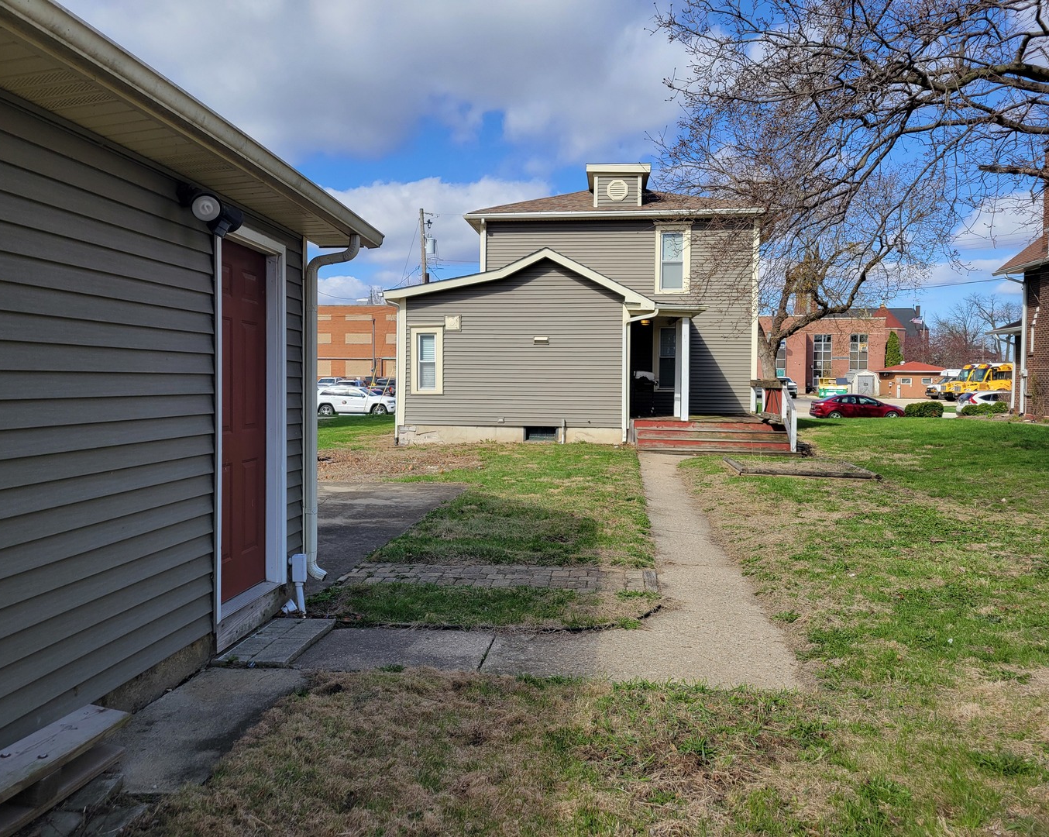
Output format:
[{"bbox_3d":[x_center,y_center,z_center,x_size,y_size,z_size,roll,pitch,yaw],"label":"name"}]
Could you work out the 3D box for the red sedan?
[{"bbox_3d":[16.588,-0.469,41.652,4.530,1.470,1.820,1,3,7],"label":"red sedan"}]

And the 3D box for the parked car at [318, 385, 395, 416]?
[{"bbox_3d":[-8.966,-0.974,45.298,4.820,1.760,1.940,1,3,7],"label":"parked car"}]

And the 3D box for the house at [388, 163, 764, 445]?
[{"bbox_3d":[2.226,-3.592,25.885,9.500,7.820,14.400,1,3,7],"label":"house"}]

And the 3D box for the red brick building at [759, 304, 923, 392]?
[{"bbox_3d":[38.297,-8.395,102.459,20.000,10.600,16.000,1,3,7],"label":"red brick building"}]

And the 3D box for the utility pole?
[{"bbox_3d":[-4.897,-5.292,42.472,0.300,10.680,0.300,-3,2,7],"label":"utility pole"}]

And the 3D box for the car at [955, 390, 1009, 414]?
[{"bbox_3d":[23.792,-0.463,40.930,4.530,1.650,1.820,1,3,7],"label":"car"}]

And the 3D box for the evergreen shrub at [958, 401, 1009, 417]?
[{"bbox_3d":[17.524,-0.366,32.000,1.750,0.650,0.850,1,3,7],"label":"evergreen shrub"}]

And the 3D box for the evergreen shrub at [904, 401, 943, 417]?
[{"bbox_3d":[16.435,-0.359,34.500,1.500,0.750,1.100,1,3,7],"label":"evergreen shrub"}]

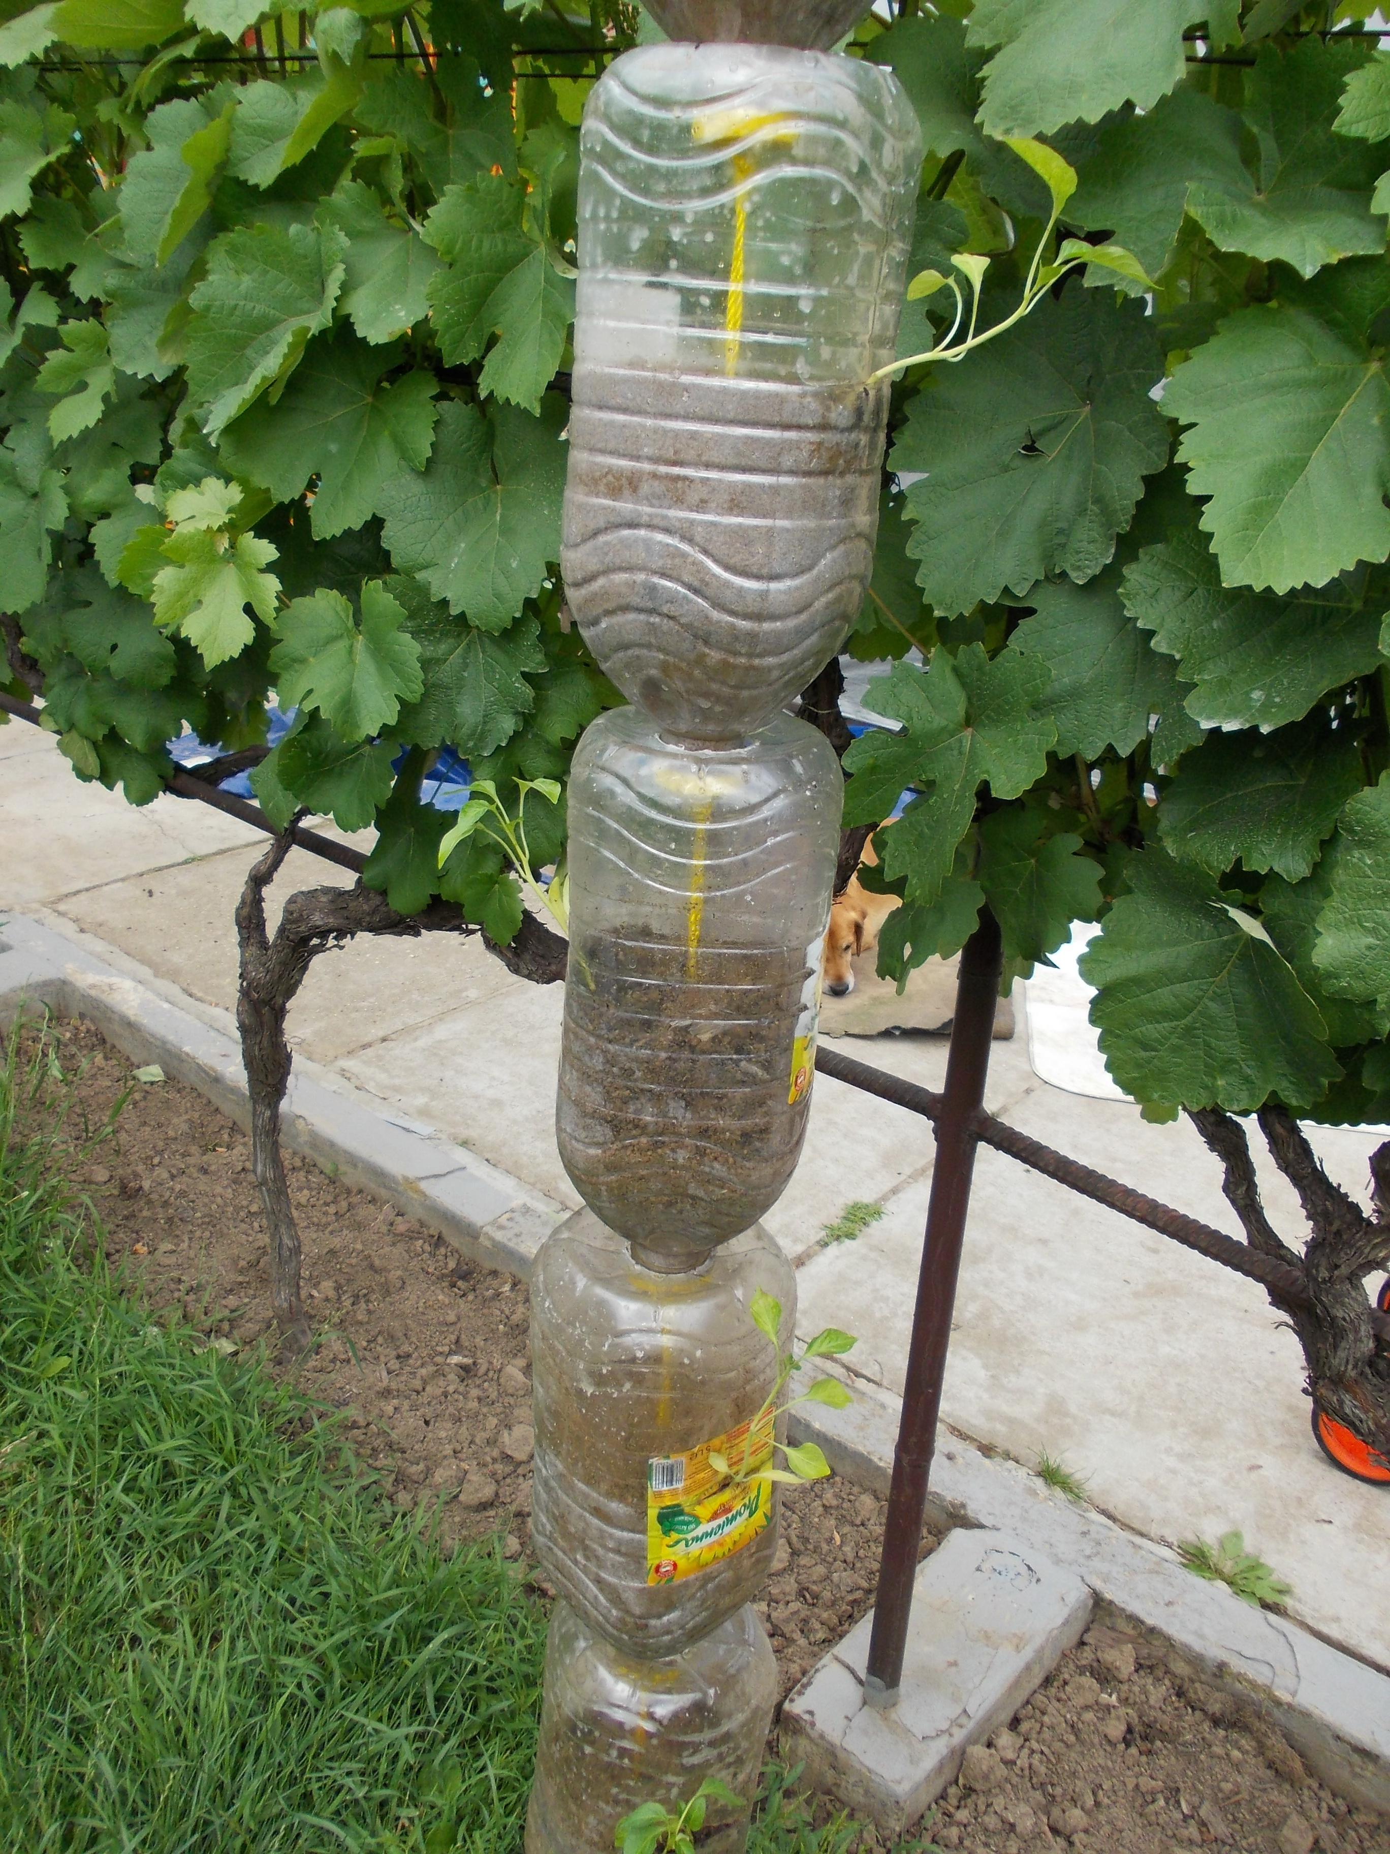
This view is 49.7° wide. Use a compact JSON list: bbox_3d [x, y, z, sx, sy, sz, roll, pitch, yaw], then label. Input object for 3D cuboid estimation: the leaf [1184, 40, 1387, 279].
[{"bbox_3d":[0.366,-0.476,0.930,0.140,0.155,0.070,14,5,24],"label":"leaf"}]

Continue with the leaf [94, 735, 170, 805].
[{"bbox_3d":[-0.751,-0.219,2.001,0.109,0.120,0.030,-8,-9,-6],"label":"leaf"}]

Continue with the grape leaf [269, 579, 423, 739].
[{"bbox_3d":[-0.345,-0.264,1.480,0.155,0.165,0.050,6,-1,6],"label":"grape leaf"}]

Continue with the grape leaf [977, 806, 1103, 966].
[{"bbox_3d":[0.293,-0.034,1.270,0.085,0.137,0.050,13,1,21],"label":"grape leaf"}]

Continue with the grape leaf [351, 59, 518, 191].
[{"bbox_3d":[-0.240,-0.736,1.391,0.152,0.122,0.040,2,14,-1],"label":"grape leaf"}]

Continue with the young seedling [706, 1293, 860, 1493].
[{"bbox_3d":[0.051,0.267,0.870,0.088,0.093,0.070,6,21,5],"label":"young seedling"}]

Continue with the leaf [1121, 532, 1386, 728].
[{"bbox_3d":[0.355,-0.188,0.947,0.158,0.128,0.050,-21,-24,9],"label":"leaf"}]

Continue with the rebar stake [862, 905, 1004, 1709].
[{"bbox_3d":[0.224,0.394,1.414,0.035,0.910,0.035,19,27,34],"label":"rebar stake"}]

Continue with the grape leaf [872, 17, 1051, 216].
[{"bbox_3d":[0.183,-0.563,1.040,0.124,0.128,0.045,-5,12,16],"label":"grape leaf"}]

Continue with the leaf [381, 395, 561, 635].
[{"bbox_3d":[-0.226,-0.421,1.520,0.174,0.240,0.060,7,-1,8],"label":"leaf"}]

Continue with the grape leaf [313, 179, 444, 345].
[{"bbox_3d":[-0.298,-0.631,1.426,0.129,0.151,0.040,19,4,3],"label":"grape leaf"}]

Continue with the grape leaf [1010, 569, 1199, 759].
[{"bbox_3d":[0.294,-0.190,1.073,0.131,0.148,0.040,14,-5,20],"label":"grape leaf"}]

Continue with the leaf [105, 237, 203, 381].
[{"bbox_3d":[-0.641,-0.733,1.780,0.109,0.163,0.060,5,-1,1],"label":"leaf"}]

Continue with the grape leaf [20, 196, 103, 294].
[{"bbox_3d":[-0.790,-0.848,1.870,0.096,0.108,0.050,4,-1,0],"label":"grape leaf"}]

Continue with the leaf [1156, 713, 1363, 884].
[{"bbox_3d":[0.371,-0.085,0.984,0.127,0.118,0.045,16,-15,24],"label":"leaf"}]

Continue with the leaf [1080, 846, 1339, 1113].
[{"bbox_3d":[0.363,0.037,1.060,0.185,0.195,0.055,15,-2,25],"label":"leaf"}]

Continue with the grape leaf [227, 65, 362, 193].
[{"bbox_3d":[-0.414,-0.832,1.560,0.132,0.107,0.070,6,-1,4],"label":"grape leaf"}]

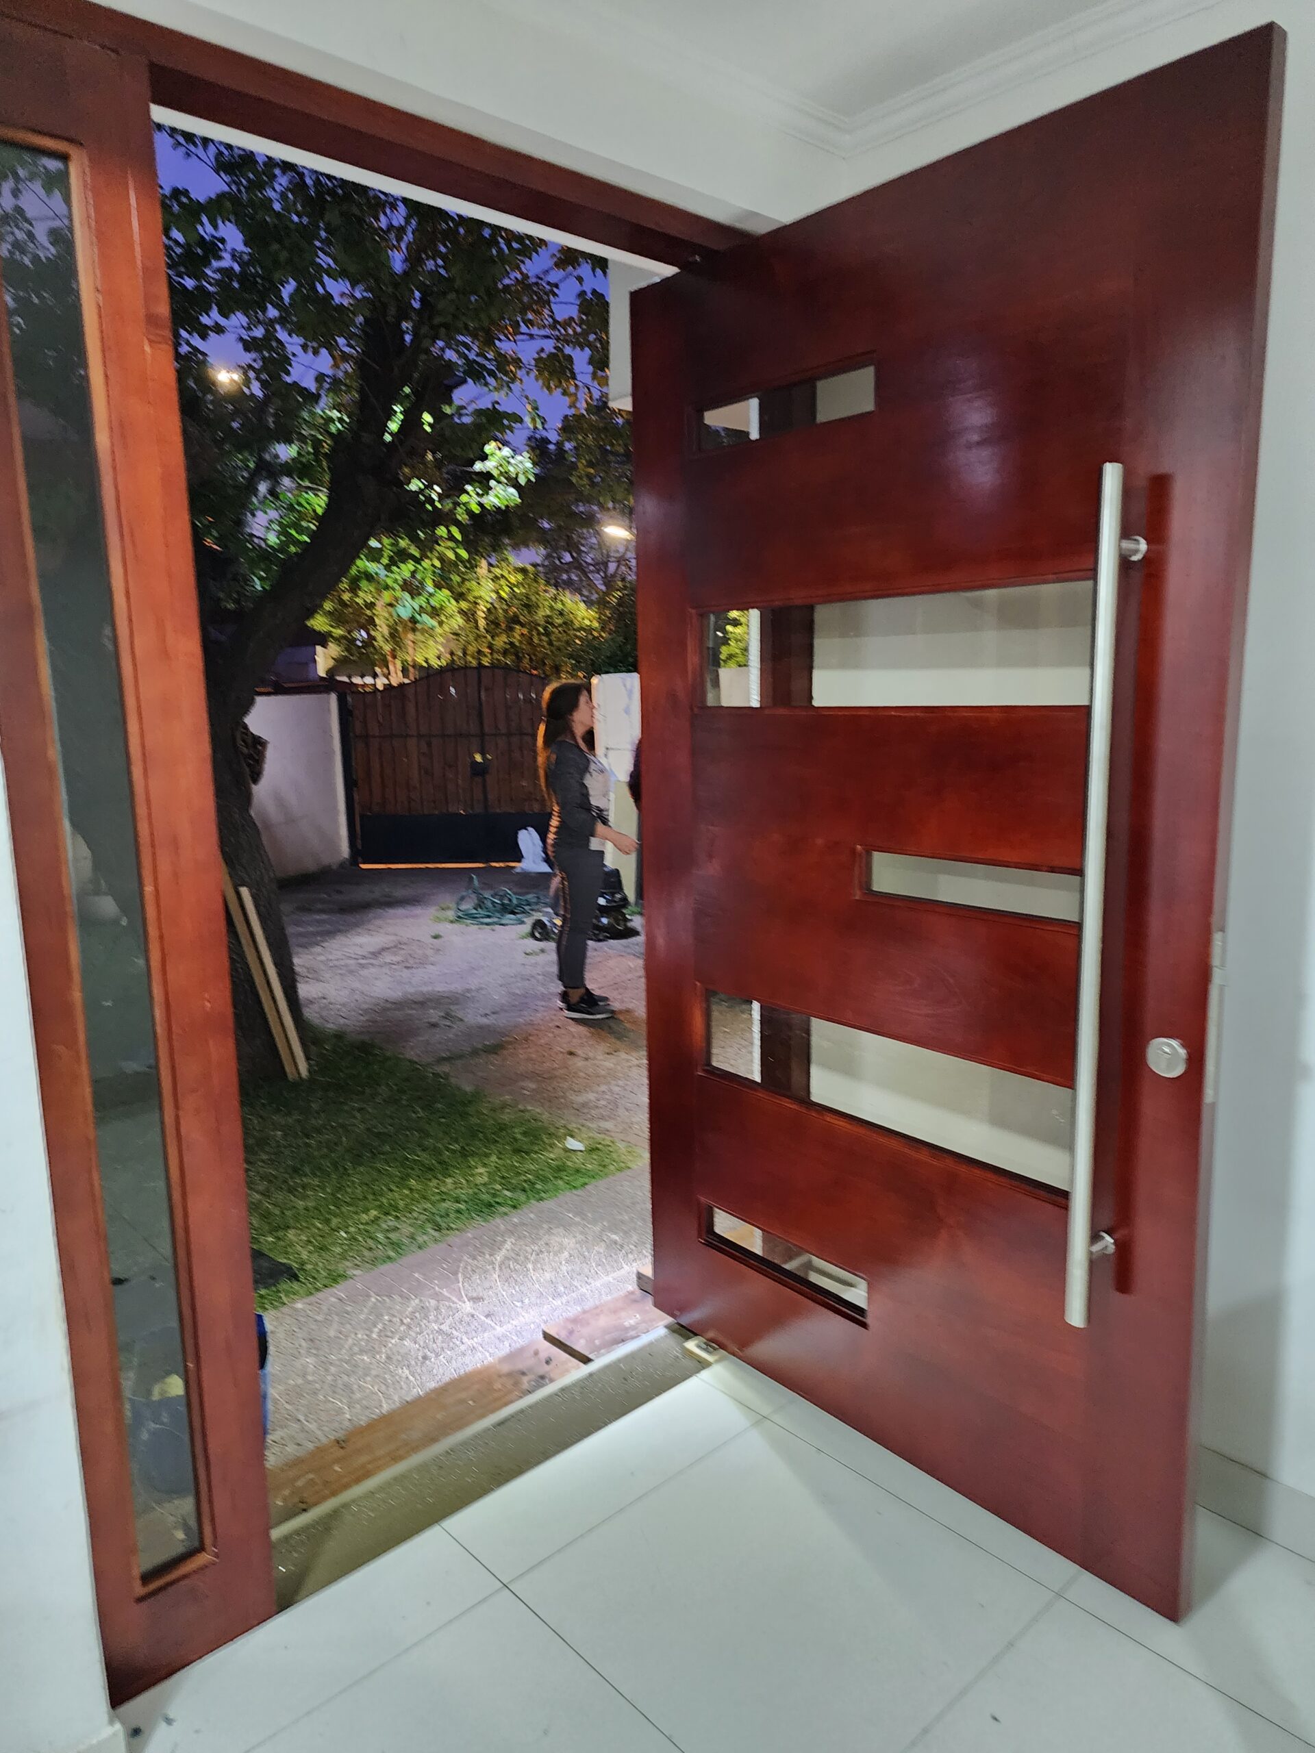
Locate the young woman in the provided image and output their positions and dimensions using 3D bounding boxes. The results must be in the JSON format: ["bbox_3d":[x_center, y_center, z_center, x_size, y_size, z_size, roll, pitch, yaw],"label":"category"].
[{"bbox_3d":[-0.328,-0.128,5.662,0.480,1.620,0.460,0,10,7],"label":"young woman"}]

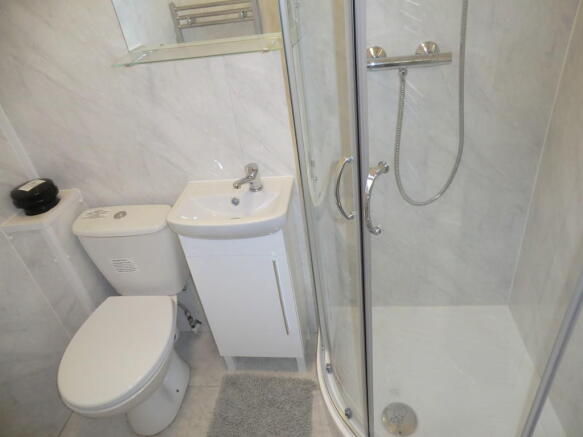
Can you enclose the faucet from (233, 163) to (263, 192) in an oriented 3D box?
[{"bbox_3d":[-0.150,-0.132,1.385,0.108,0.096,0.048,-33,41,-32],"label":"faucet"}]

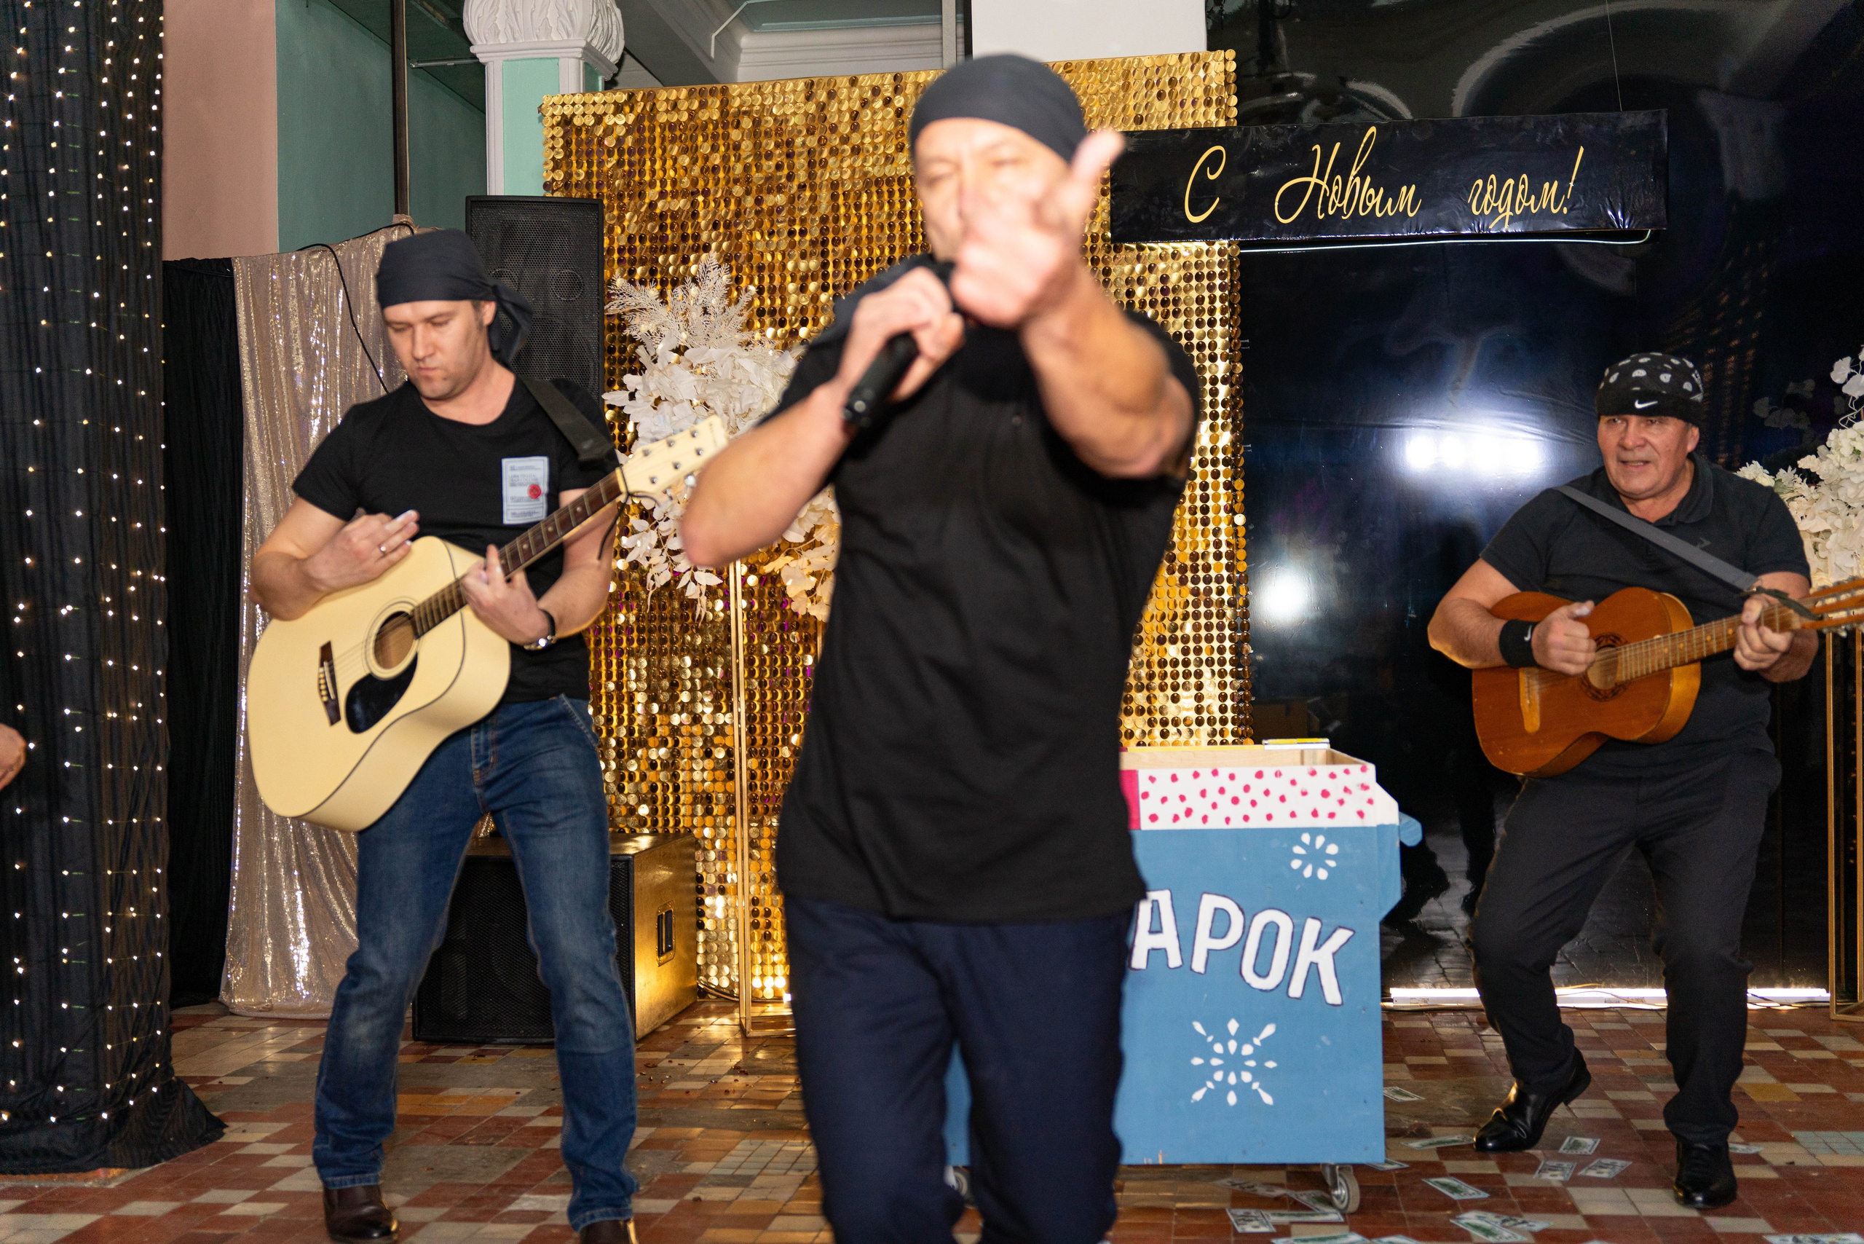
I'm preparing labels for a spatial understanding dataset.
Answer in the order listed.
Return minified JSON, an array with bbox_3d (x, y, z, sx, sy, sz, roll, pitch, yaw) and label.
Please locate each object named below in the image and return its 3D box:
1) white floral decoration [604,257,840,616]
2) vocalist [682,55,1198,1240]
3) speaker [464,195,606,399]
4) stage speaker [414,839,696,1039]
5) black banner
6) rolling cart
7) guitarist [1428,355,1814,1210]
[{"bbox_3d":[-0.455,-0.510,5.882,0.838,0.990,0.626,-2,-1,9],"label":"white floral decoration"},{"bbox_3d":[0.017,0.228,2.136,0.525,1.601,0.646,-1,-1,3],"label":"vocalist"},{"bbox_3d":[-1.152,-0.836,6.176,0.394,0.707,0.384,-1,-1,-12],"label":"speaker"},{"bbox_3d":[-1.071,0.897,6.141,0.626,0.500,0.707,-2,-1,9],"label":"stage speaker"},{"bbox_3d":[1.259,-1.228,5.913,1.525,0.328,0.061,-1,-1,7],"label":"black banner"},{"bbox_3d":[0.433,0.637,4.163,0.879,0.737,0.707,-1,-1,5],"label":"rolling cart"},{"bbox_3d":[1.300,0.278,4.007,0.707,1.530,0.646,-2,-1,18],"label":"guitarist"}]

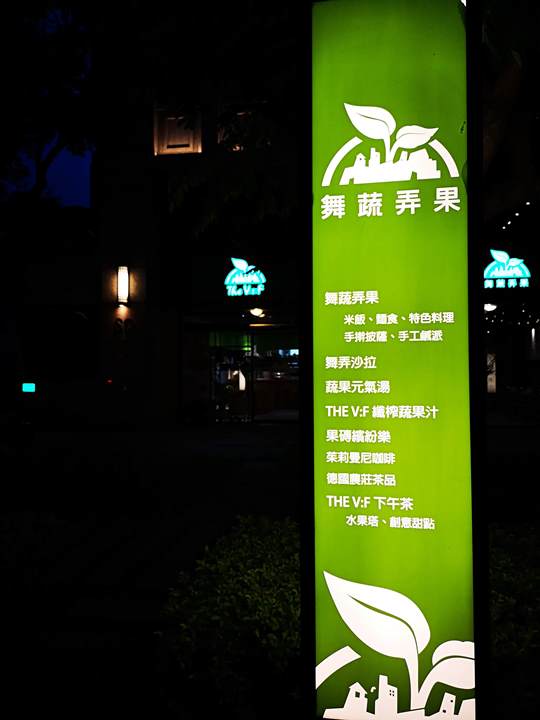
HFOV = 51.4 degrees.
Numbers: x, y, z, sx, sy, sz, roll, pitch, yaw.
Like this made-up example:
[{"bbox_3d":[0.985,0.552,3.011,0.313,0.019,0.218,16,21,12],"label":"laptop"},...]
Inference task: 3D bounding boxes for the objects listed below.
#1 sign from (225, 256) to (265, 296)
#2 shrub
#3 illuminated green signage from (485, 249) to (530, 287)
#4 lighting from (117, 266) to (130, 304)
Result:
[{"bbox_3d":[-0.711,-2.424,16.300,1.200,1.130,0.120,-1,-2,11],"label":"sign"},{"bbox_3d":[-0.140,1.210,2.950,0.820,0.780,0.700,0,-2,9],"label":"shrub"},{"bbox_3d":[6.259,-2.411,14.800,1.150,1.020,0.120,-1,-2,10],"label":"illuminated green signage"},{"bbox_3d":[-4.252,-2.162,16.300,0.320,1.080,0.220,-1,-2,11],"label":"lighting"}]

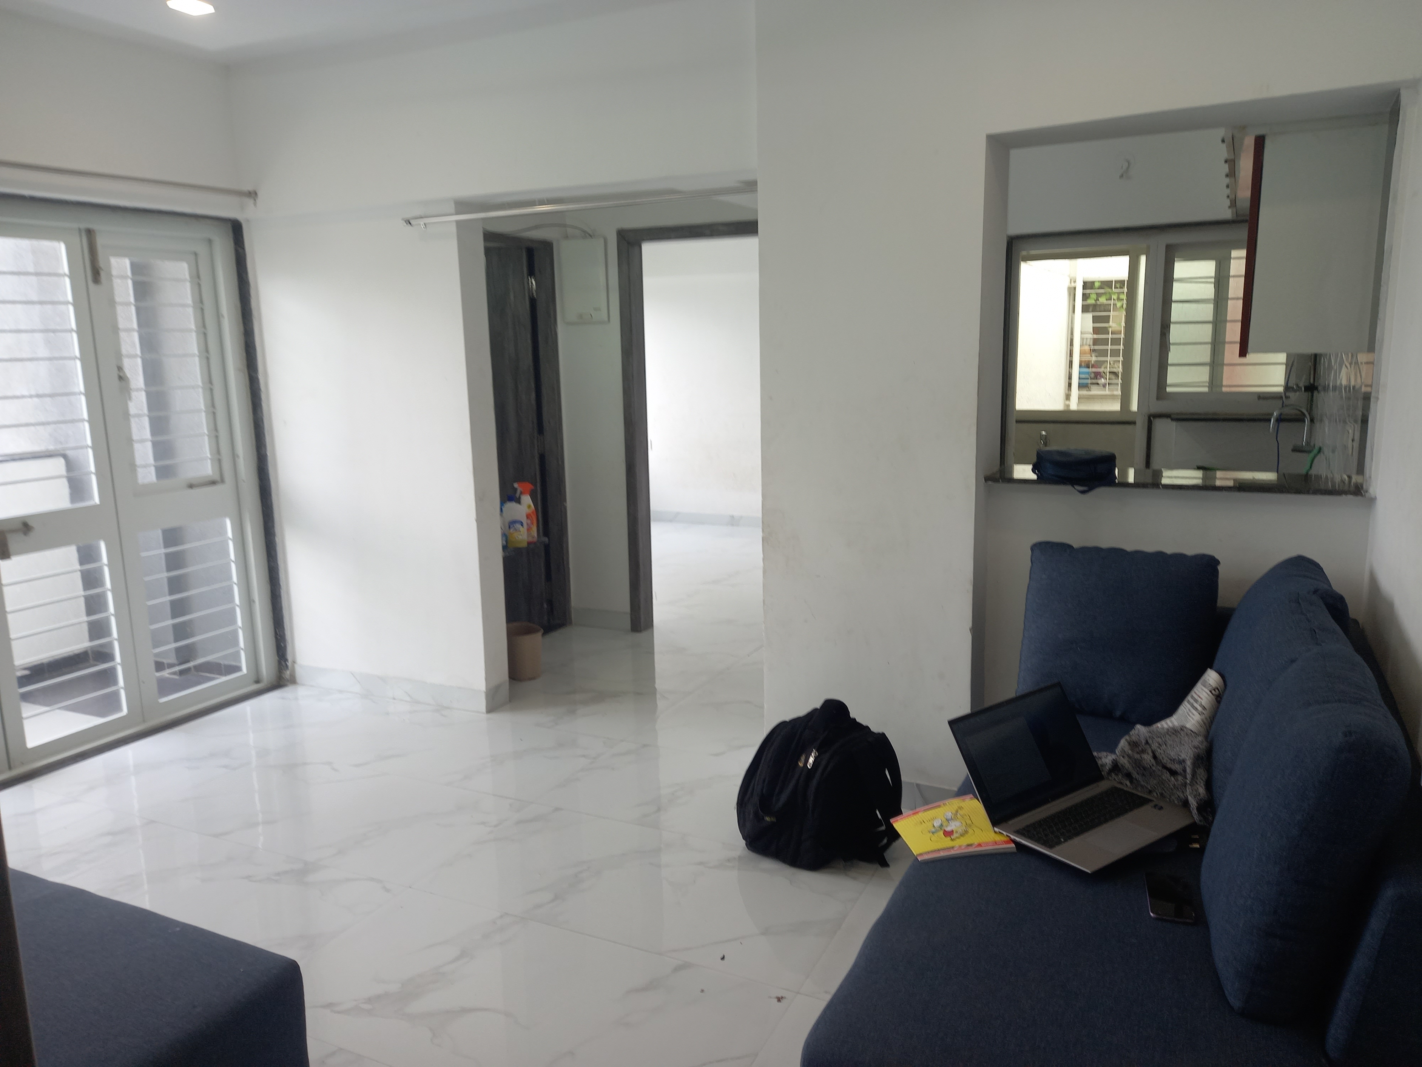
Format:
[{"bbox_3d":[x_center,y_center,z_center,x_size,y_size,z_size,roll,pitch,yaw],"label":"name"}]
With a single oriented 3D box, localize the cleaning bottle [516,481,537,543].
[{"bbox_3d":[-0.850,-0.095,4.760,0.105,0.280,0.065,-3,11,-7],"label":"cleaning bottle"}]

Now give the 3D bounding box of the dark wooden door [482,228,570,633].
[{"bbox_3d":[-0.991,-0.428,5.082,0.100,2.020,0.800,4,12,26],"label":"dark wooden door"}]

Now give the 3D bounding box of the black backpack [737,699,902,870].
[{"bbox_3d":[0.325,0.735,3.080,0.360,0.470,0.360,-8,13,-32],"label":"black backpack"}]

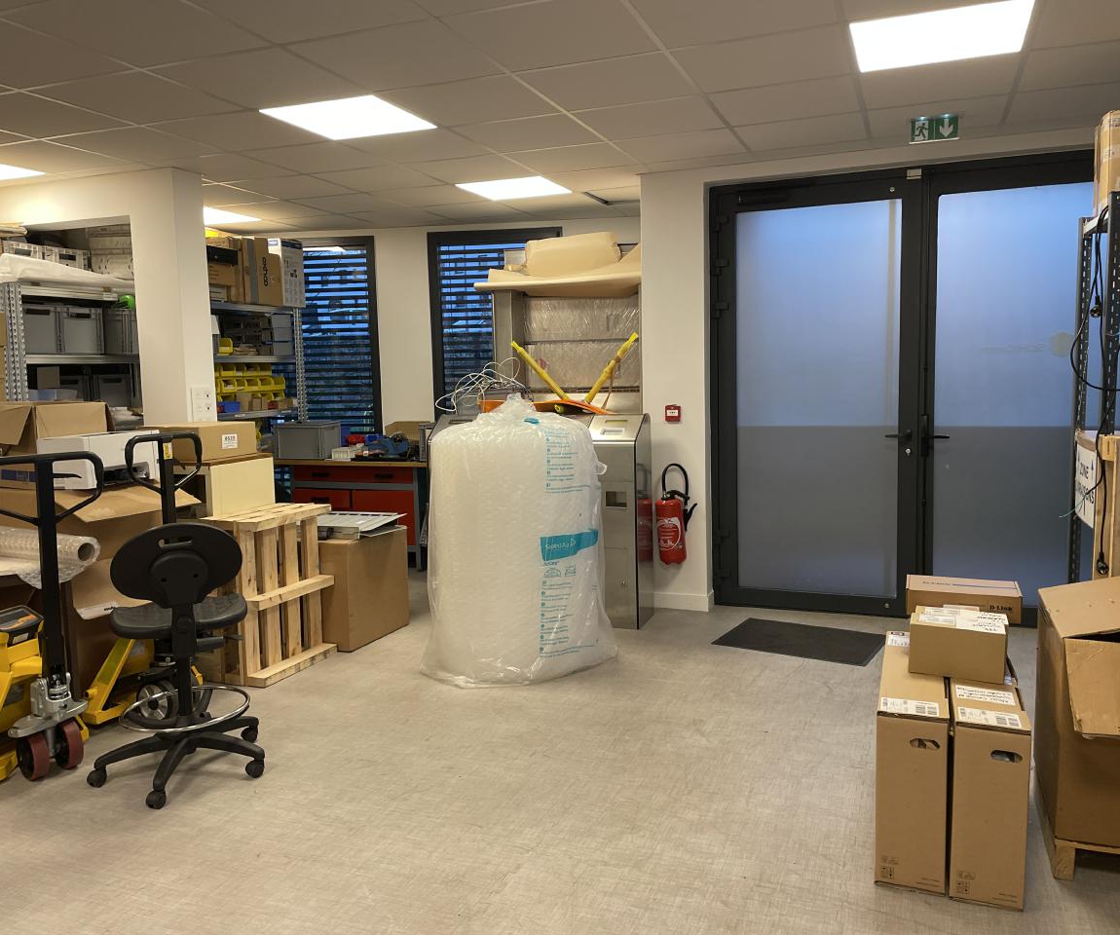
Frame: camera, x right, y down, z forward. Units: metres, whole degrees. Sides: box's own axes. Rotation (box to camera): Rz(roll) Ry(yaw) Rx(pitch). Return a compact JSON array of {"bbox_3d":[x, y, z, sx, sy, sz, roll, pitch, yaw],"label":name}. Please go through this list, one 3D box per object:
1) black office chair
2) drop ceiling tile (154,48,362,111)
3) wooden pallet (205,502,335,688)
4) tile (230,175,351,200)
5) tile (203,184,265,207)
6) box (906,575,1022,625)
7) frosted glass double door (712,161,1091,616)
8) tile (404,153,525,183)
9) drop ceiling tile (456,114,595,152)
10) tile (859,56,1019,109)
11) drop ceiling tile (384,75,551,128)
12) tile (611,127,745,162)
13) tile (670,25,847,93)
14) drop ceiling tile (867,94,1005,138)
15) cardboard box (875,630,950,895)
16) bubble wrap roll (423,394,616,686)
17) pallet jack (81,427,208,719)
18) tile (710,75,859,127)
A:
[{"bbox_3d":[-1.424,0.658,3.485,0.630,0.960,0.630,-5,7,-32],"label":"black office chair"},{"bbox_3d":[-1.130,-1.474,3.566,0.590,0.025,0.590,1,7,21],"label":"drop ceiling tile"},{"bbox_3d":[-1.446,0.612,4.726,0.325,0.798,0.606,1,7,21],"label":"wooden pallet"},{"bbox_3d":[-1.611,-1.689,5.664,0.590,0.025,0.590,1,7,21],"label":"tile"},{"bbox_3d":[-2.171,-1.703,5.878,0.597,0.020,0.597,1,7,21],"label":"tile"},{"bbox_3d":[1.390,0.450,3.216,0.352,0.087,0.222,1,7,24],"label":"box"},{"bbox_3d":[1.961,-0.373,5.193,2.240,2.470,0.100,1,7,22],"label":"frosted glass double door"},{"bbox_3d":[-0.487,-1.671,5.224,0.600,0.025,0.600,1,7,21],"label":"tile"},{"bbox_3d":[-0.140,-1.595,4.453,0.600,0.025,0.600,1,7,21],"label":"drop ceiling tile"},{"bbox_3d":[1.538,-1.571,3.823,0.597,0.020,0.597,1,7,21],"label":"tile"},{"bbox_3d":[-0.351,-1.534,3.908,0.590,0.025,0.590,1,7,21],"label":"drop ceiling tile"},{"bbox_3d":[0.634,-1.651,4.796,0.600,0.025,0.600,1,7,21],"label":"tile"},{"bbox_3d":[0.768,-1.514,3.476,0.590,0.025,0.590,1,7,21],"label":"tile"},{"bbox_3d":[1.757,-1.632,4.371,0.600,0.025,0.600,1,7,21],"label":"drop ceiling tile"},{"bbox_3d":[1.109,0.877,2.948,0.181,0.494,0.832,1,7,21],"label":"cardboard box"},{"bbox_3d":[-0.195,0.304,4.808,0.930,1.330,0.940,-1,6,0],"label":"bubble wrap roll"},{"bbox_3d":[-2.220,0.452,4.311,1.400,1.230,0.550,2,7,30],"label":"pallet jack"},{"bbox_3d":[0.978,-1.581,4.037,0.597,0.020,0.597,1,7,21],"label":"tile"}]

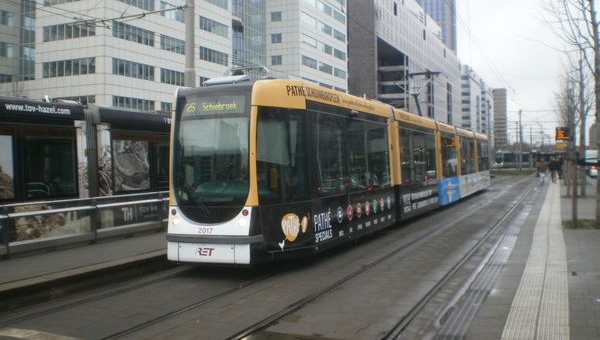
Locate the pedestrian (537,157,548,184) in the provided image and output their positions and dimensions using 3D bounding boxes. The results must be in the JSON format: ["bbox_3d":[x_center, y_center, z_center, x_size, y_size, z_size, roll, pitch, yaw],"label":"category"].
[{"bbox_3d":[16.148,0.083,41.500,0.620,1.720,0.420,0,1,23],"label":"pedestrian"}]

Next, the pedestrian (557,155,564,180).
[{"bbox_3d":[19.031,-0.186,45.500,0.580,1.780,0.400,0,1,23],"label":"pedestrian"}]

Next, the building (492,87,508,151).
[{"bbox_3d":[165.798,-38.021,521.593,15.000,59.000,20.000,0,1,23],"label":"building"}]

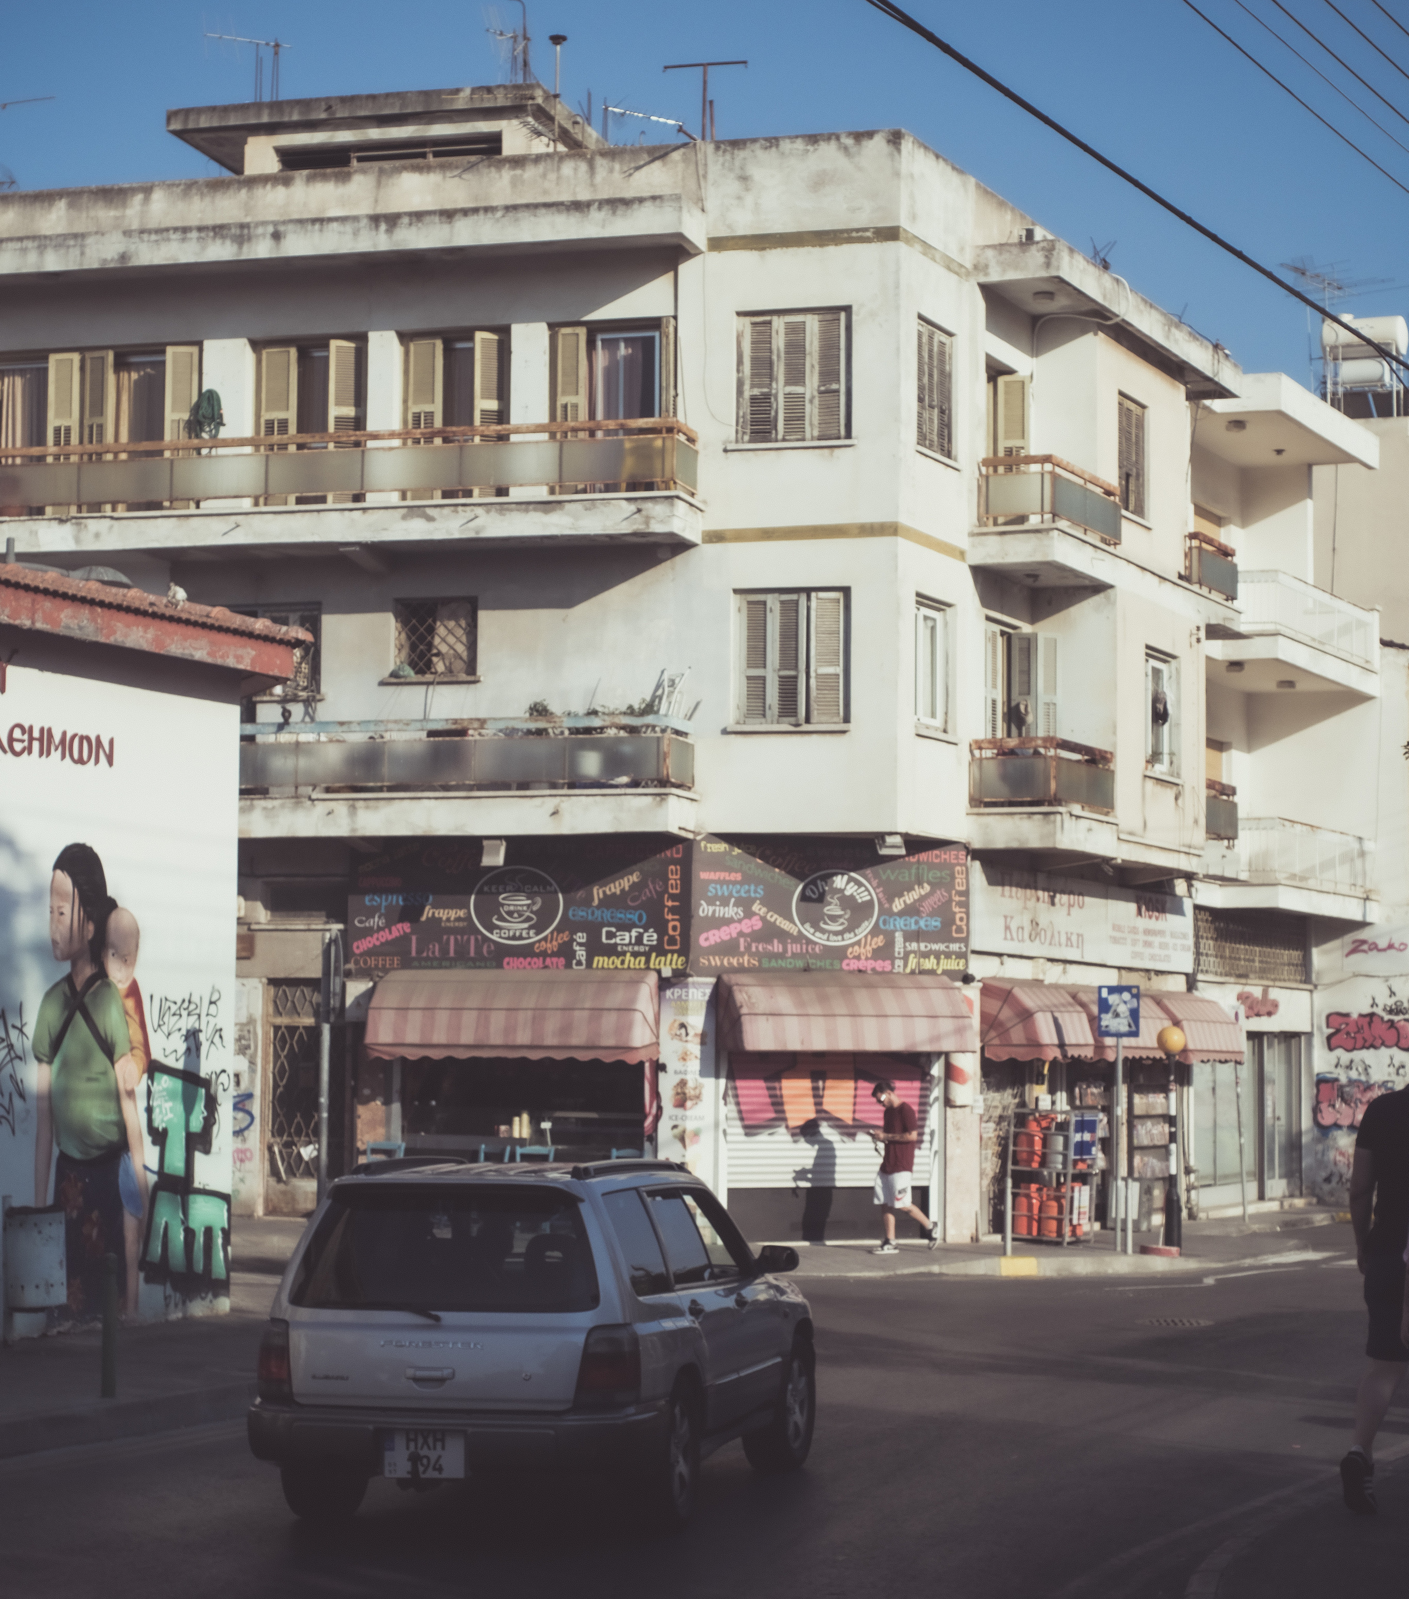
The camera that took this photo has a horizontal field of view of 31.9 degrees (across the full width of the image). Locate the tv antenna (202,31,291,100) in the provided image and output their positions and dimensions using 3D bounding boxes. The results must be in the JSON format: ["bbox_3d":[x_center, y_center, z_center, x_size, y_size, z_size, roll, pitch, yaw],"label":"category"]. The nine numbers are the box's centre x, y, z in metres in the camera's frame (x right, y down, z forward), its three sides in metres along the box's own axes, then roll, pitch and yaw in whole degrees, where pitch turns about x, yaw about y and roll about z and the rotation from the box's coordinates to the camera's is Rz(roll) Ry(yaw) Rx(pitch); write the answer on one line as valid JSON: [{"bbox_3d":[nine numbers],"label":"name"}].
[{"bbox_3d":[-5.585,-8.947,30.105,1.050,1.064,0.450,3,-6,-22],"label":"tv antenna"}]

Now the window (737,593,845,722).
[{"bbox_3d":[0.944,-1.518,26.211,1.236,1.460,0.140,-1,-6,12],"label":"window"}]

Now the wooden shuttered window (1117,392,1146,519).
[{"bbox_3d":[4.945,-4.001,28.782,0.140,1.370,0.910,-3,-7,31],"label":"wooden shuttered window"}]

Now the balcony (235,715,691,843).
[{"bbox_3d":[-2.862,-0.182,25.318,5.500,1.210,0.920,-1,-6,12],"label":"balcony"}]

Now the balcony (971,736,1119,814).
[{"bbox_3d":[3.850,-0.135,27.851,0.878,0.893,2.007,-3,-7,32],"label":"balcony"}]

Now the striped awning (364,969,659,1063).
[{"bbox_3d":[-2.025,2.273,25.986,2.960,0.961,0.800,-1,-6,12],"label":"striped awning"}]

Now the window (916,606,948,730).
[{"bbox_3d":[2.312,-1.362,25.610,0.140,1.290,0.930,-3,-7,31],"label":"window"}]

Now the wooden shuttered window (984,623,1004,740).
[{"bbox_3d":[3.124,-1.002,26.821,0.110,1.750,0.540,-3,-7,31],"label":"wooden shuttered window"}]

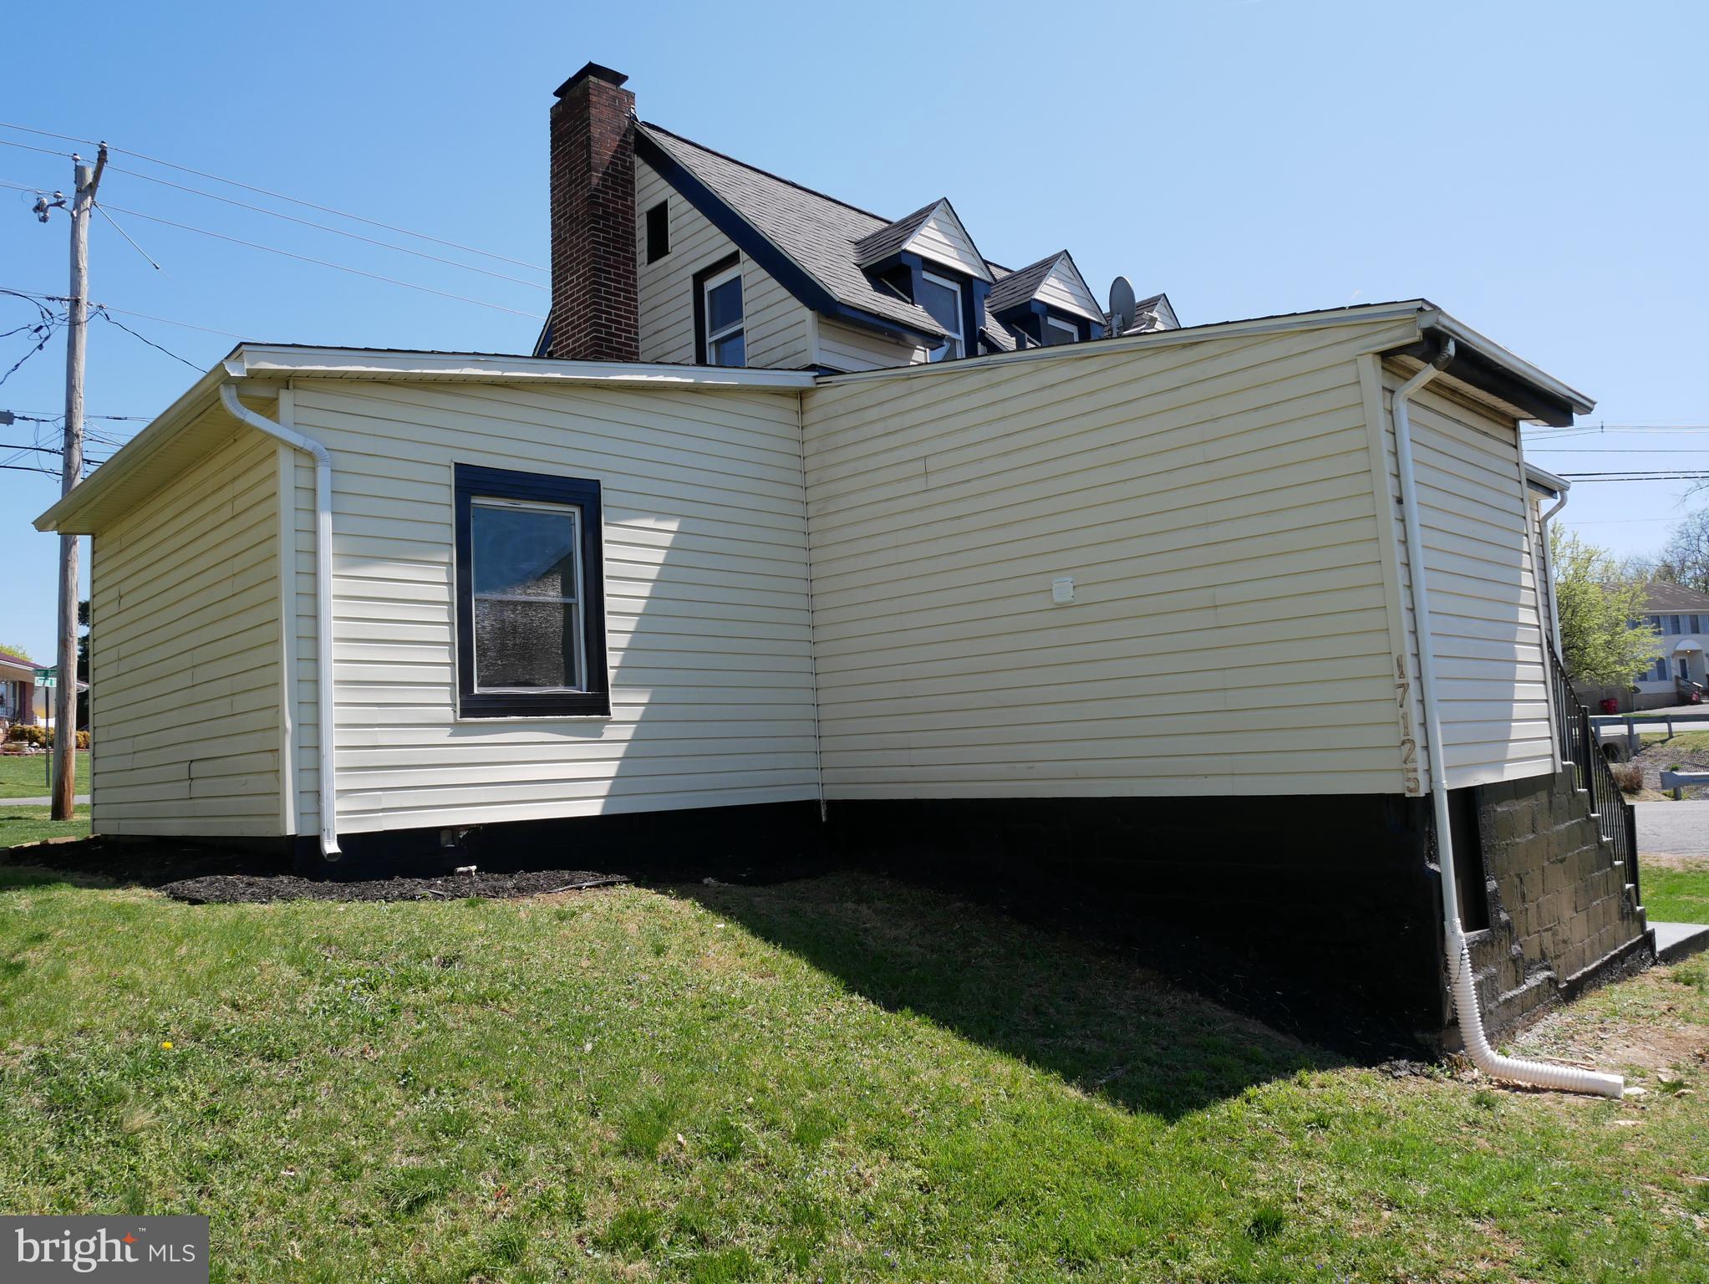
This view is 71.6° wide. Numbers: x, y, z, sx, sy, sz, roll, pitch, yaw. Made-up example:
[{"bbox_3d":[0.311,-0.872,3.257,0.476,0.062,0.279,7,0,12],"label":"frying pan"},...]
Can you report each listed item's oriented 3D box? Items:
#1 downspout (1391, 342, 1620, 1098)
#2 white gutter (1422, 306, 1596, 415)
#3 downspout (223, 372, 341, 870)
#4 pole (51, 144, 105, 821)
[{"bbox_3d":[3.426,0.313,6.327,0.136,4.005,0.770,3,-8,-44],"label":"downspout"},{"bbox_3d":[4.218,-1.706,7.507,2.943,0.104,0.121,3,-8,-44],"label":"white gutter"},{"bbox_3d":[-3.292,-0.111,6.795,0.632,2.735,0.155,3,-8,-44],"label":"downspout"},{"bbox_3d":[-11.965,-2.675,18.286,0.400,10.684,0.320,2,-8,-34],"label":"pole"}]

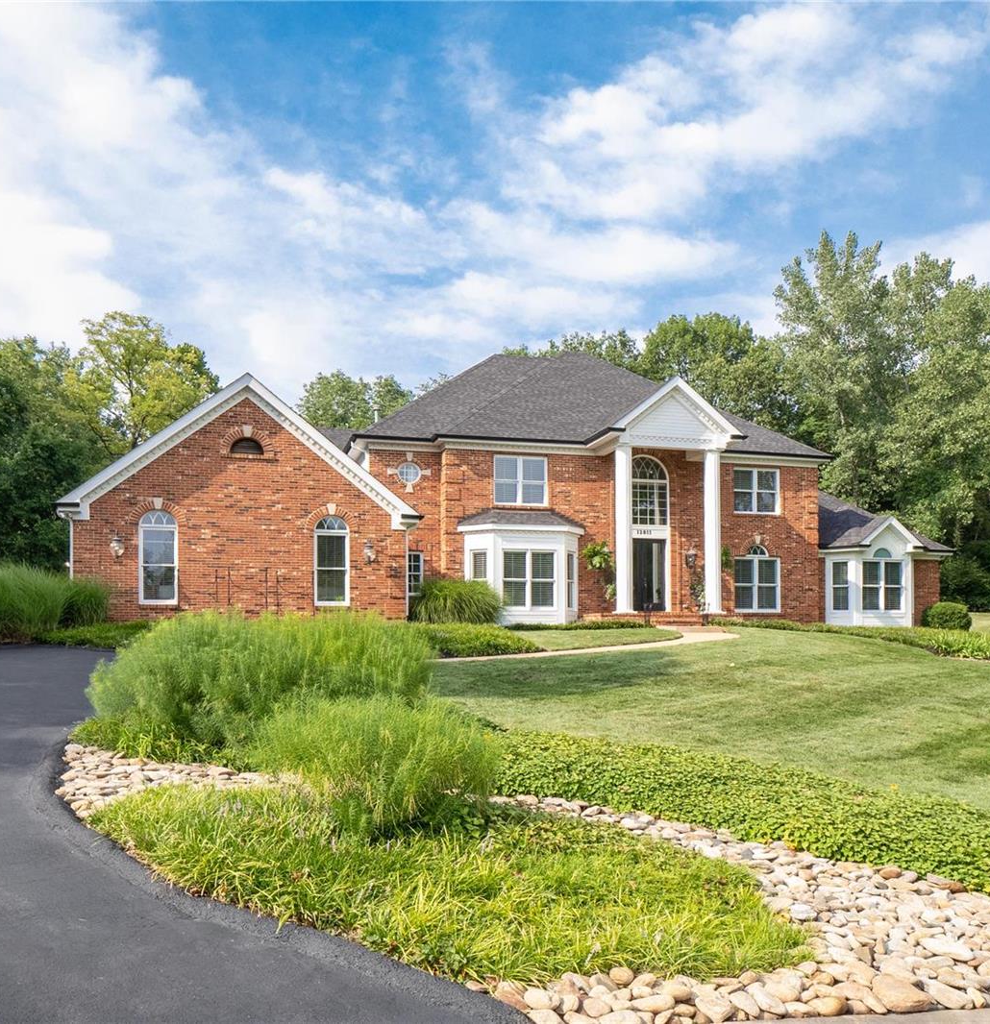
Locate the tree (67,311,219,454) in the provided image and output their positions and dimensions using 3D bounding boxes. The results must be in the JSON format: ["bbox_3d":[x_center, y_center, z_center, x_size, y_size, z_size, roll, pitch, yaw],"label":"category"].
[{"bbox_3d":[-17.695,-2.297,43.000,8.000,15.200,8.000,1,-4,-14],"label":"tree"}]

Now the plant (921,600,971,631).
[{"bbox_3d":[16.377,3.770,31.000,1.750,1.150,1.700,1,-4,-14],"label":"plant"}]

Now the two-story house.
[{"bbox_3d":[2.000,-1.350,31.400,29.500,10.600,15.500,1,-4,-14],"label":"two-story house"}]

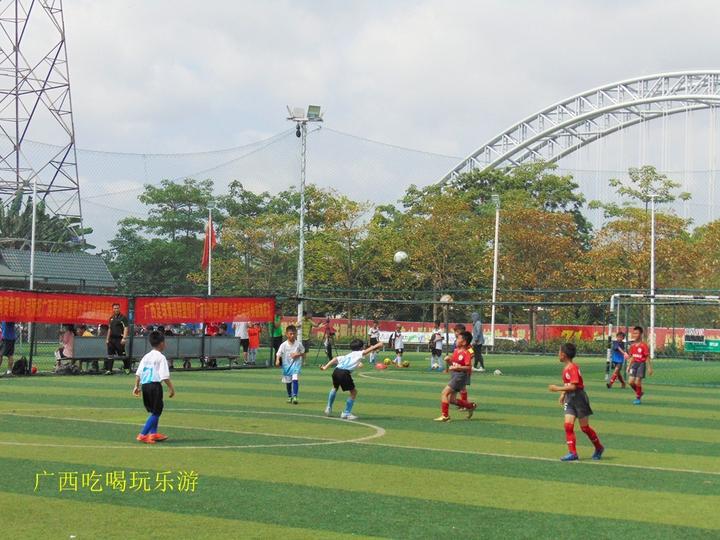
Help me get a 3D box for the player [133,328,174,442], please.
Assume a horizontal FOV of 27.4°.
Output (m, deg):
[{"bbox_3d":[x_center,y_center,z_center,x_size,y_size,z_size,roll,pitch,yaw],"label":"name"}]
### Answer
[{"bbox_3d":[-2.507,1.408,18.054,0.480,1.312,0.380,0,-2,34],"label":"player"}]

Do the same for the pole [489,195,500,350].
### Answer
[{"bbox_3d":[5.539,0.123,60.500,0.350,6.391,0.300,1,-2,24],"label":"pole"}]

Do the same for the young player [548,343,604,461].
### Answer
[{"bbox_3d":[2.391,1.452,16.311,0.500,1.281,0.420,2,-2,-30],"label":"young player"}]

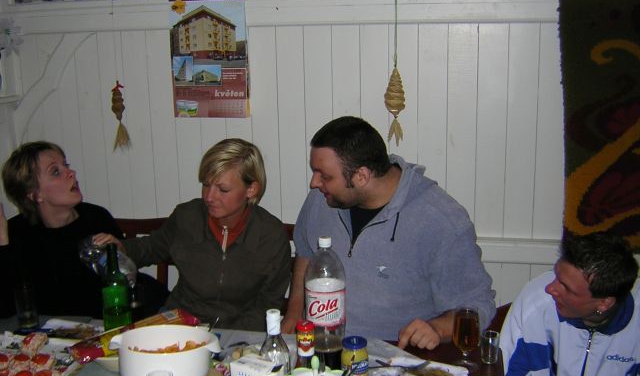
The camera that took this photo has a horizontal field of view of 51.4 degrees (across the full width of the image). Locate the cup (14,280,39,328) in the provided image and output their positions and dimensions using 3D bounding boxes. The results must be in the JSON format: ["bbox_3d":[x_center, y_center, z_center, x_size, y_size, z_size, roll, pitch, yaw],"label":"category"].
[{"bbox_3d":[-0.906,0.360,2.041,0.067,0.133,0.067,-7,13,-25],"label":"cup"}]

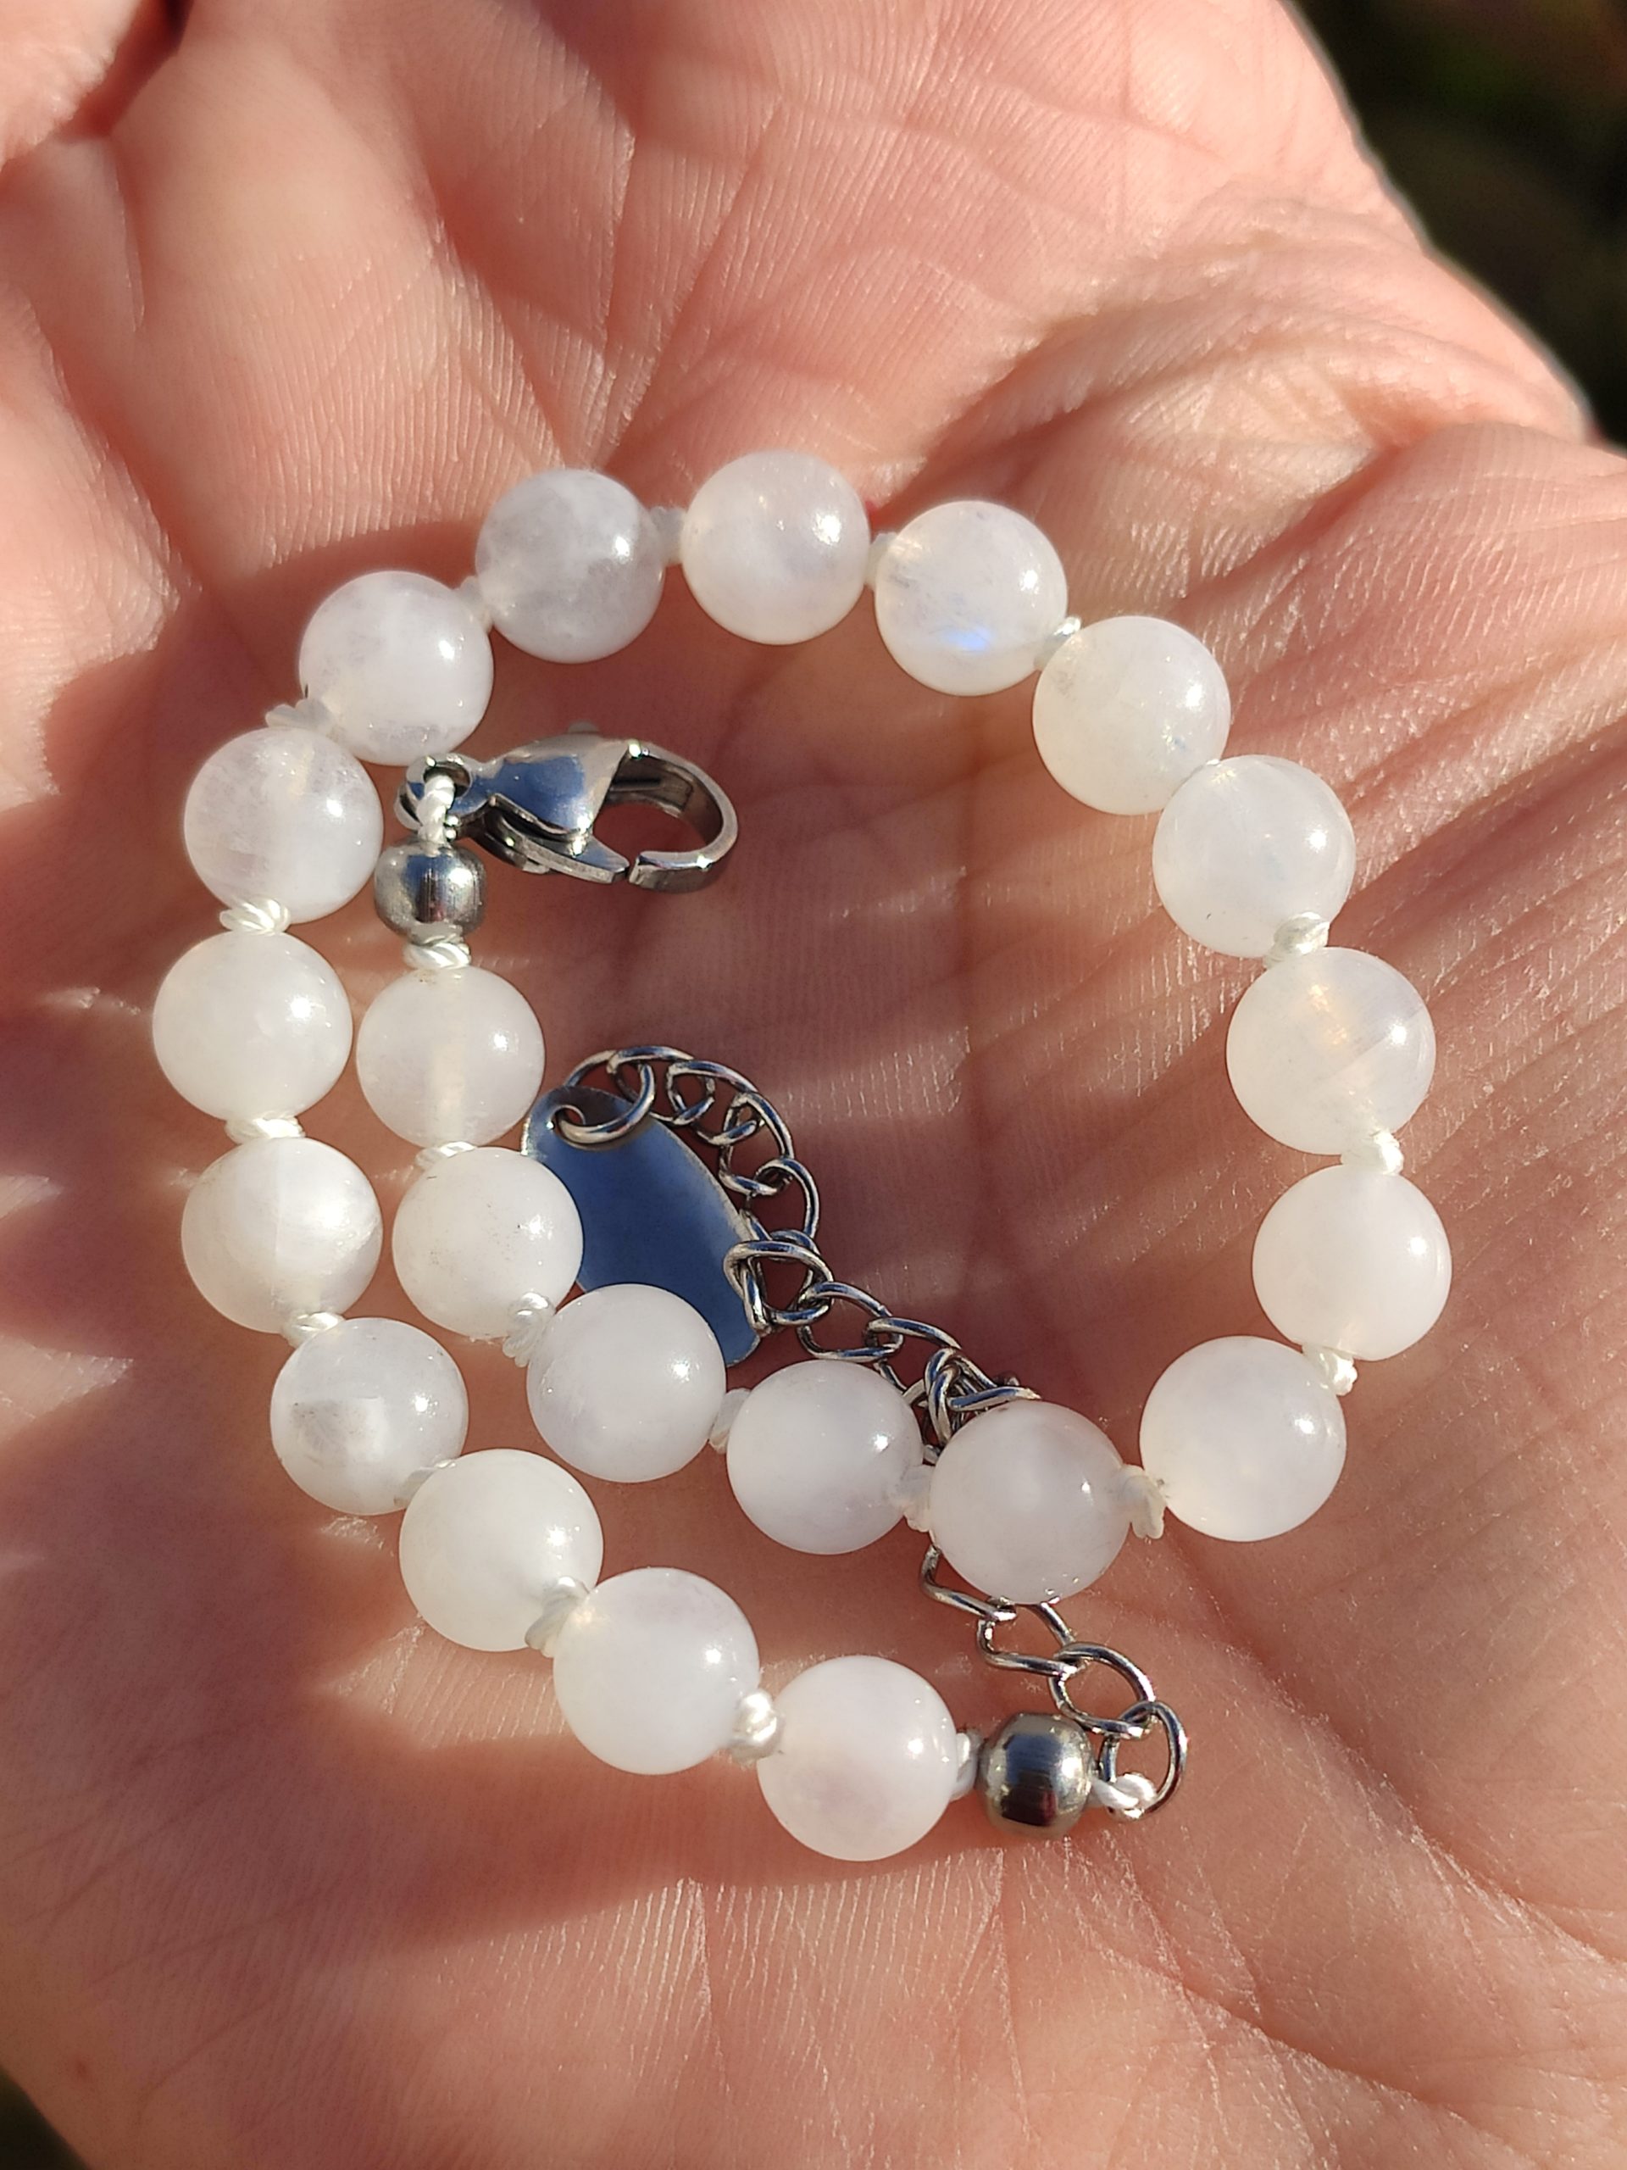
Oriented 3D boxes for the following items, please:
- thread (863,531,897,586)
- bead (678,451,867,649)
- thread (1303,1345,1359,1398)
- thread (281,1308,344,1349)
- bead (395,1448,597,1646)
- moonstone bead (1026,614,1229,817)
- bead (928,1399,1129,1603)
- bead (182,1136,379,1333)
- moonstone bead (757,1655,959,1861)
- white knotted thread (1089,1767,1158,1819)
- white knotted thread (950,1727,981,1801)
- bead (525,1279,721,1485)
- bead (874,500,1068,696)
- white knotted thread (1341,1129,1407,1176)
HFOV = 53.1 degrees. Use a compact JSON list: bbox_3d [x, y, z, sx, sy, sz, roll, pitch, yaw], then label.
[{"bbox_3d":[0.003,-0.021,0.065,0.001,0.002,0.002,16,73,3],"label":"thread"},{"bbox_3d":[-0.002,-0.022,0.068,0.008,0.008,0.008,0,60,0],"label":"bead"},{"bbox_3d":[0.020,0.011,0.063,0.003,0.002,0.002,32,69,14],"label":"thread"},{"bbox_3d":[-0.020,0.010,0.064,0.003,0.002,0.001,-27,86,-8],"label":"thread"},{"bbox_3d":[-0.012,0.018,0.064,0.008,0.008,0.008,0,60,0],"label":"bead"},{"bbox_3d":[0.013,-0.015,0.066,0.008,0.008,0.008,0,60,0],"label":"moonstone bead"},{"bbox_3d":[0.007,0.013,0.051,0.006,0.006,0.006,0,70,0],"label":"bead"},{"bbox_3d":[-0.021,0.006,0.064,0.008,0.008,0.008,0,73,0],"label":"bead"},{"bbox_3d":[0.002,0.026,0.064,0.008,0.008,0.008,0,65,0],"label":"moonstone bead"},{"bbox_3d":[0.012,0.027,0.062,0.003,0.002,0.002,9,73,3],"label":"white knotted thread"},{"bbox_3d":[0.006,0.026,0.064,0.002,0.003,0.003,5,65,2],"label":"white knotted thread"},{"bbox_3d":[-0.007,0.012,0.064,0.008,0.008,0.008,0,73,0],"label":"bead"},{"bbox_3d":[0.006,-0.019,0.065,0.008,0.008,0.008,0,73,0],"label":"bead"},{"bbox_3d":[0.022,0.003,0.063,0.003,0.002,0.002,-9,66,-4],"label":"white knotted thread"}]

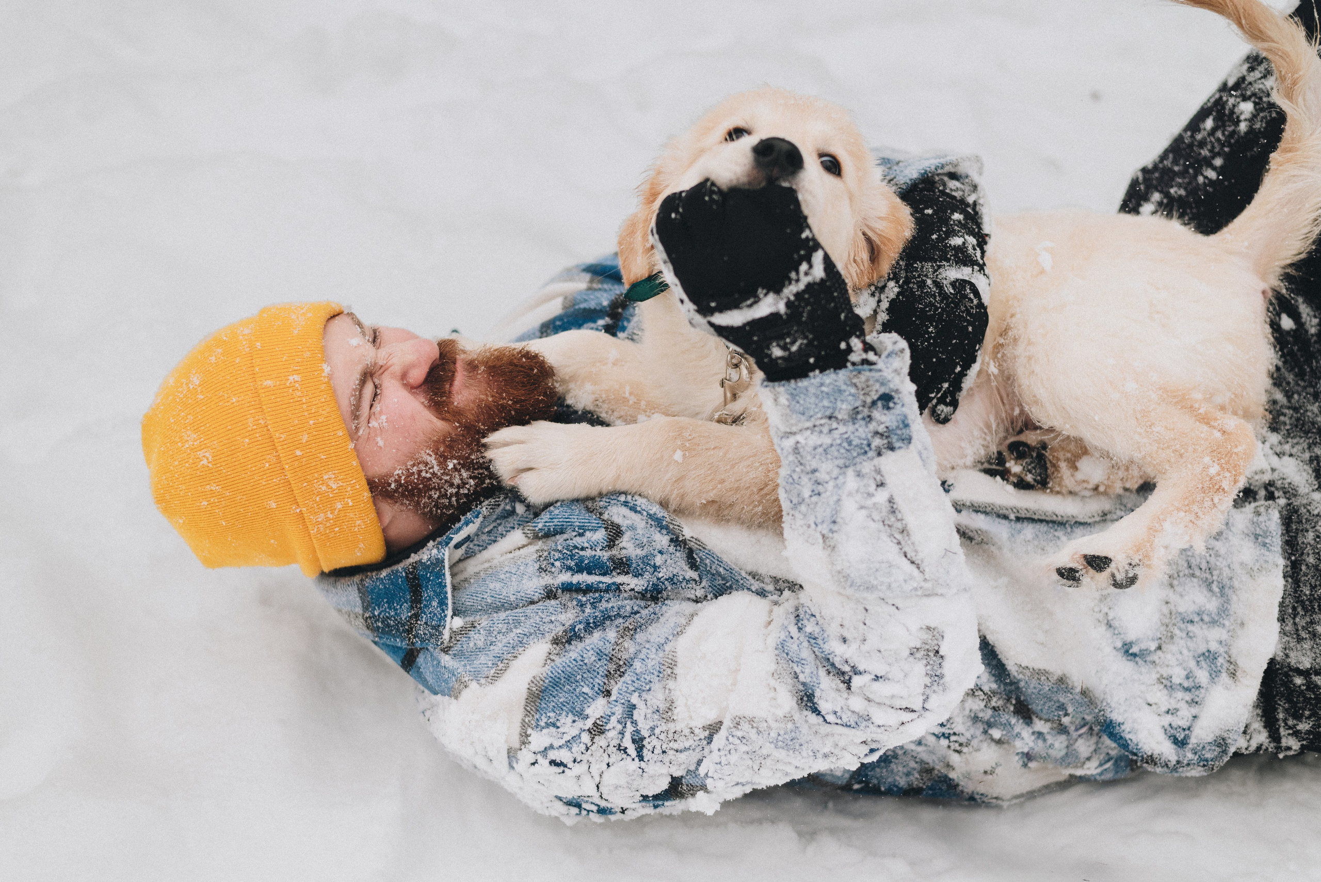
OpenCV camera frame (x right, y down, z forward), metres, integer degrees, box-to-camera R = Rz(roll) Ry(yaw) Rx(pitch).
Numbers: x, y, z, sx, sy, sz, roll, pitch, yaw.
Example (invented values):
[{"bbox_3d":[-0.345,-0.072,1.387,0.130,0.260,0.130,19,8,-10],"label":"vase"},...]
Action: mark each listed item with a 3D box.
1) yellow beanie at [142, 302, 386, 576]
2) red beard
[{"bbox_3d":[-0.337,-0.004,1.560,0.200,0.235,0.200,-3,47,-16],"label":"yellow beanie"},{"bbox_3d":[-0.171,-0.022,1.570,0.120,0.120,0.150,13,42,-21],"label":"red beard"}]

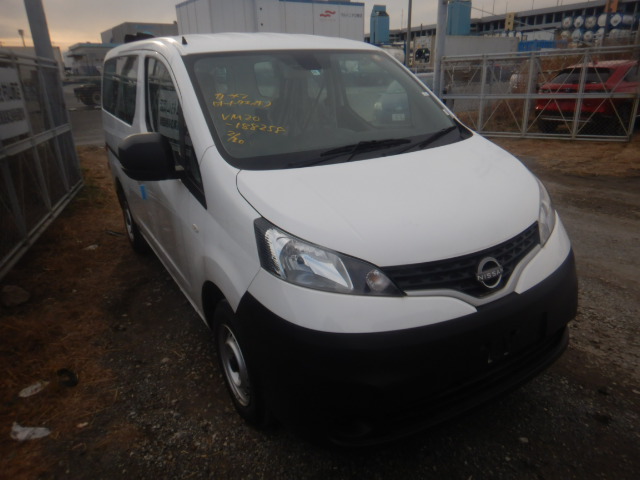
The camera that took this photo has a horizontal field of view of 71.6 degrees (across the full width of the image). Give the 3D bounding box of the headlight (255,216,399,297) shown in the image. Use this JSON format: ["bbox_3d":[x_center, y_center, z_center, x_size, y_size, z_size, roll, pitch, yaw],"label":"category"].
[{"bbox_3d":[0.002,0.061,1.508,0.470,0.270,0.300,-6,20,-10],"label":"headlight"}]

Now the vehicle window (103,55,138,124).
[{"bbox_3d":[-1.456,-1.084,3.220,0.070,0.430,1.020,-5,18,-31],"label":"vehicle window"}]

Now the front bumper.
[{"bbox_3d":[0.549,0.370,1.868,1.660,0.560,0.560,-14,23,-28],"label":"front bumper"}]

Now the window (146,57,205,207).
[{"bbox_3d":[-0.734,-0.583,2.159,0.100,0.630,1.130,-5,18,-31],"label":"window"}]

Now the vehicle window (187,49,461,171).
[{"bbox_3d":[0.085,-0.707,2.210,1.300,0.140,0.930,-14,54,-28],"label":"vehicle window"}]

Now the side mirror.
[{"bbox_3d":[-0.749,-0.359,1.929,0.230,0.200,0.150,-14,23,-28],"label":"side mirror"}]

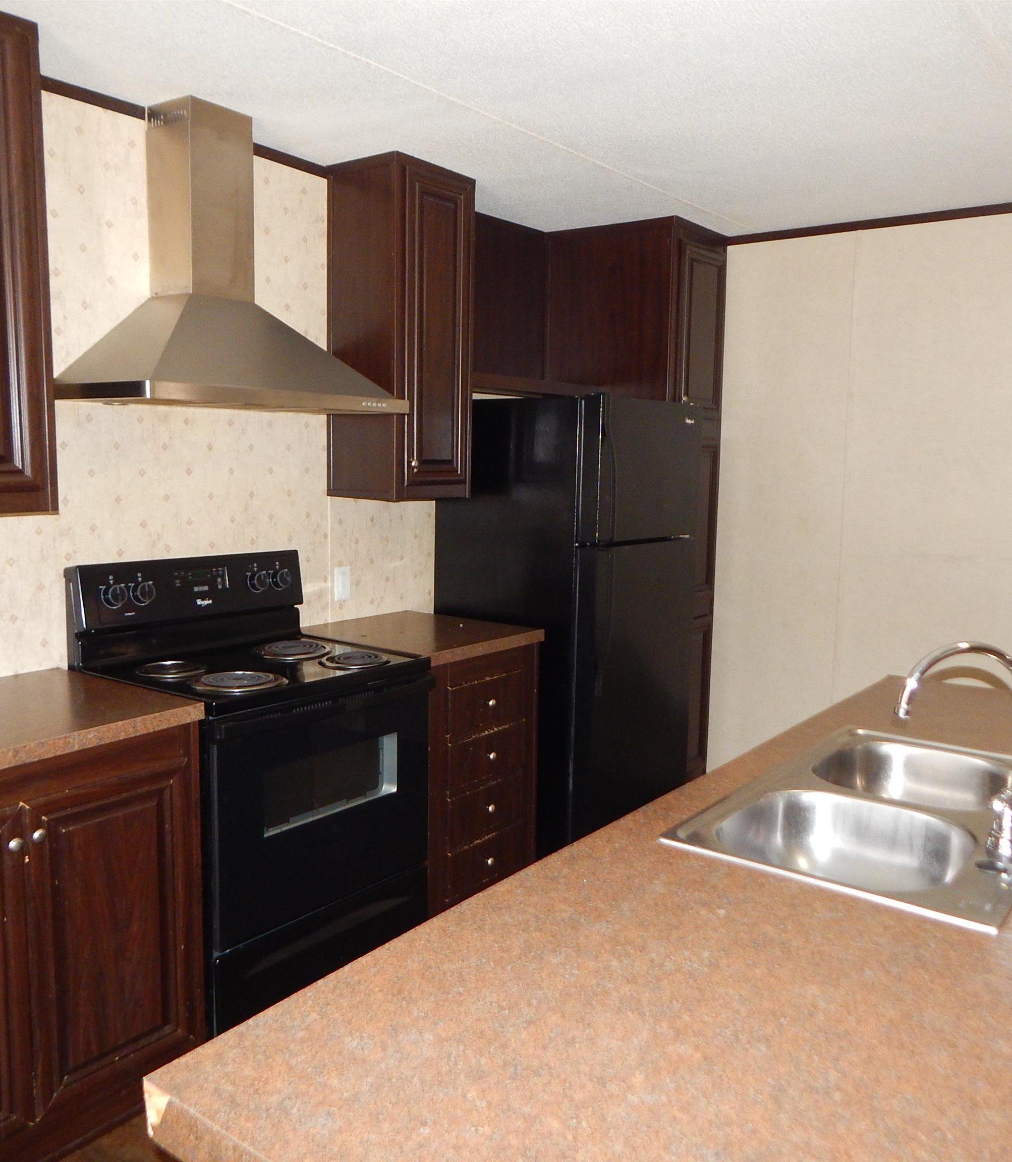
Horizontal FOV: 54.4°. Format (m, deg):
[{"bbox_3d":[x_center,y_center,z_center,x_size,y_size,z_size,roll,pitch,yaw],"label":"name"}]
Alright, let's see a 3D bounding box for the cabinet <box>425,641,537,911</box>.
[{"bbox_3d":[-0.302,0.634,3.336,0.592,0.875,0.570,6,9,37],"label":"cabinet"}]

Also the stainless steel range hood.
[{"bbox_3d":[-0.723,-0.867,2.645,0.482,0.804,0.870,6,9,37],"label":"stainless steel range hood"}]

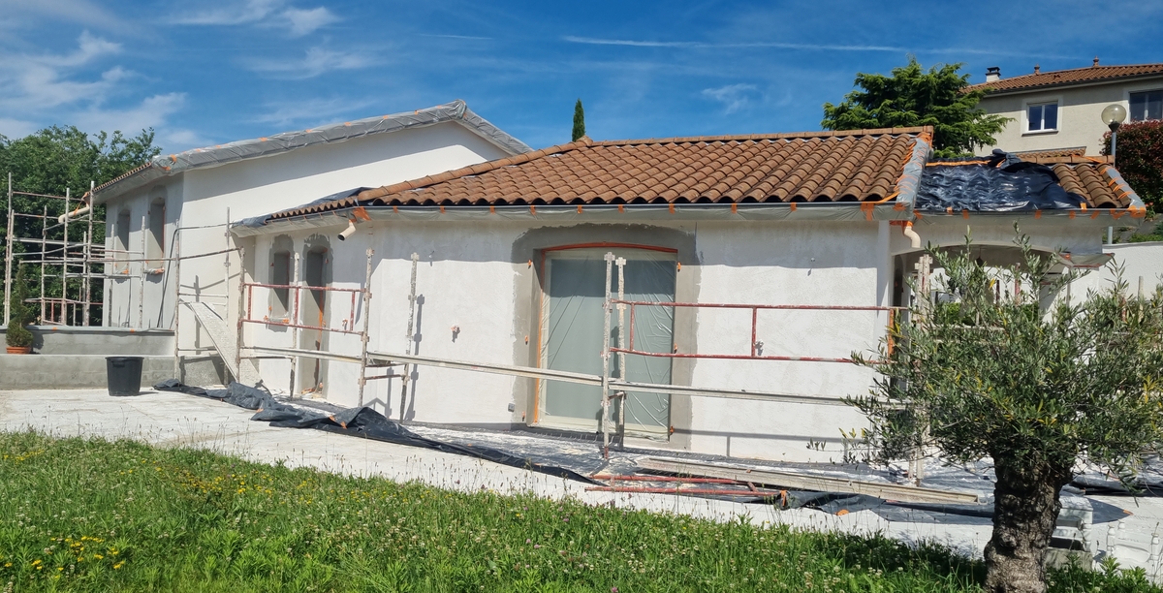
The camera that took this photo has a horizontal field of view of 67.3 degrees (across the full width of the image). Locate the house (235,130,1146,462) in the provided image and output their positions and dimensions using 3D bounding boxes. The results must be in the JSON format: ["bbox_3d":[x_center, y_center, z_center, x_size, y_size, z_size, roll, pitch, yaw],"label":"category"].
[{"bbox_3d":[0.742,-0.404,14.240,13.000,4.300,8.800,2,-1,22],"label":"house"}]

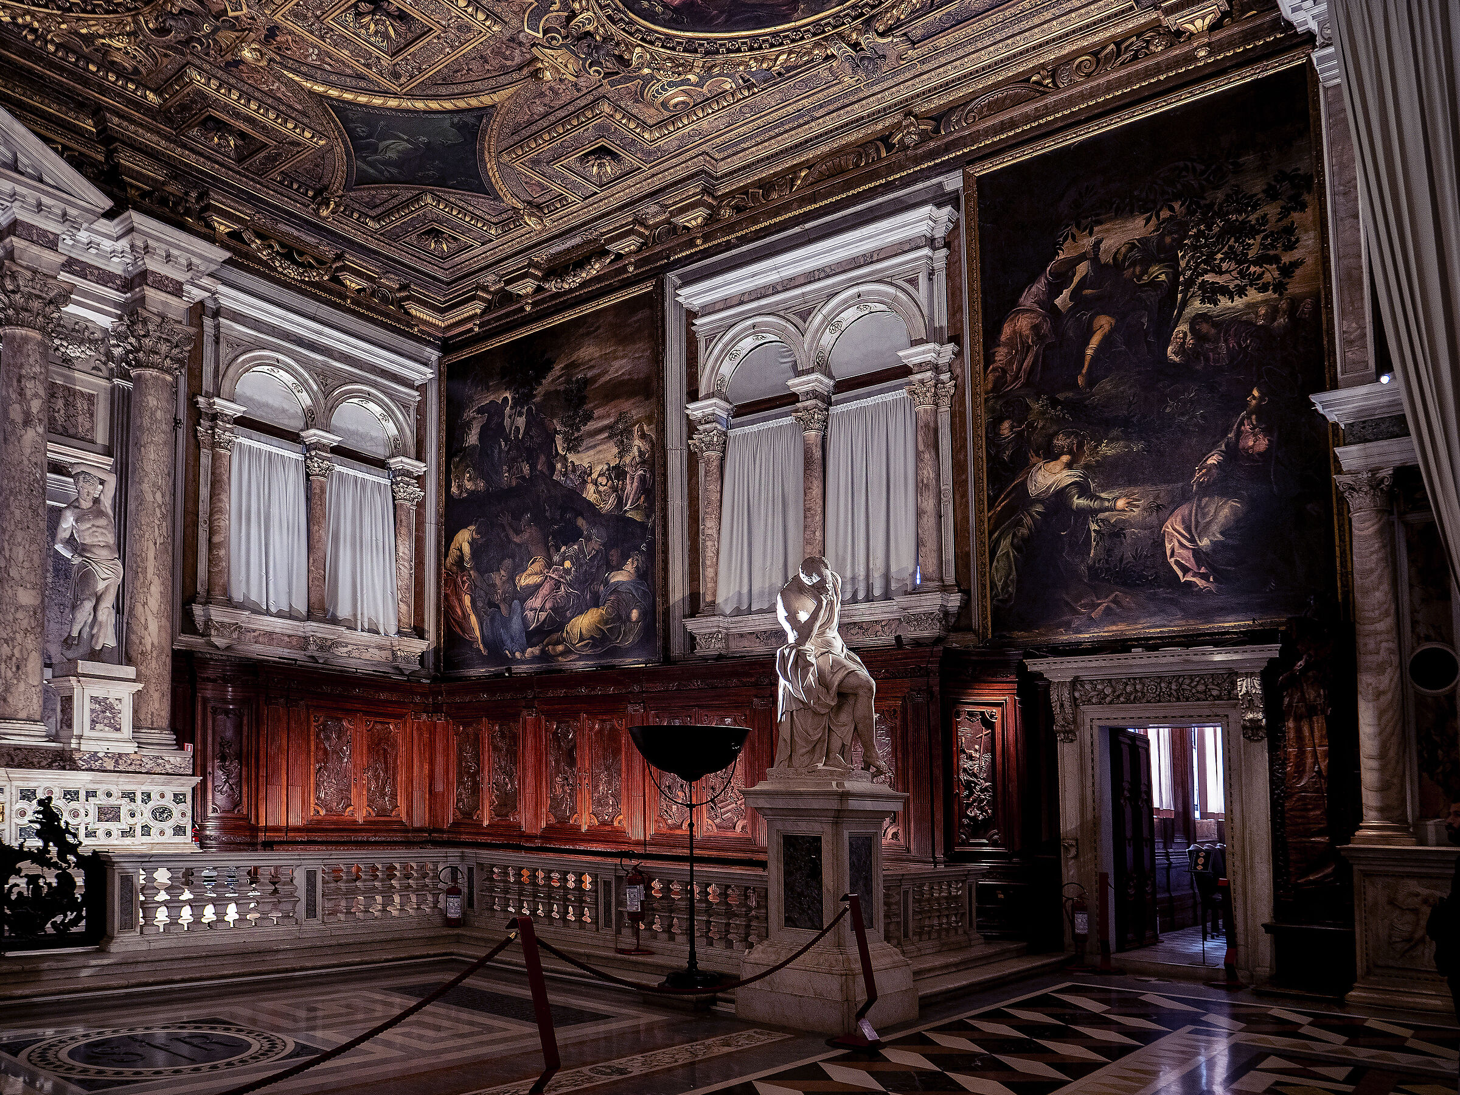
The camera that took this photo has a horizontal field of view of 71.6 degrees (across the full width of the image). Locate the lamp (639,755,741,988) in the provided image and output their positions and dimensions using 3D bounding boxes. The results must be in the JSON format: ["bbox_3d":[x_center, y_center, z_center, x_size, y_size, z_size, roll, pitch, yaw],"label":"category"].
[{"bbox_3d":[-0.269,2.426,7.923,0.840,1.878,0.840,1,-13,0],"label":"lamp"}]

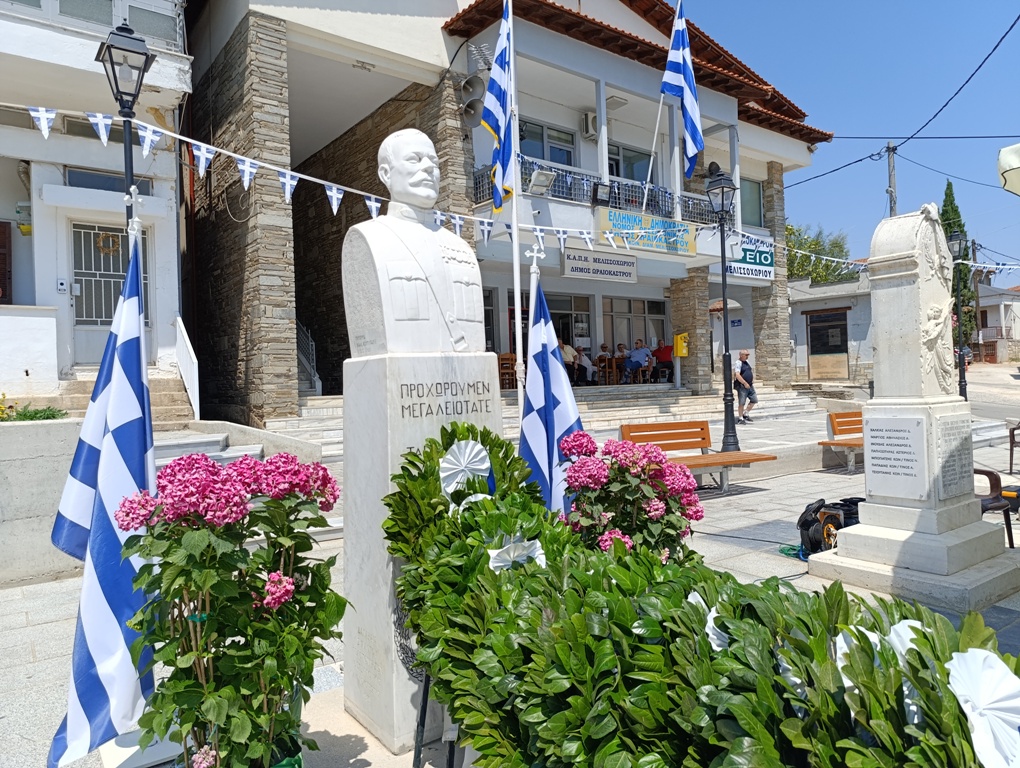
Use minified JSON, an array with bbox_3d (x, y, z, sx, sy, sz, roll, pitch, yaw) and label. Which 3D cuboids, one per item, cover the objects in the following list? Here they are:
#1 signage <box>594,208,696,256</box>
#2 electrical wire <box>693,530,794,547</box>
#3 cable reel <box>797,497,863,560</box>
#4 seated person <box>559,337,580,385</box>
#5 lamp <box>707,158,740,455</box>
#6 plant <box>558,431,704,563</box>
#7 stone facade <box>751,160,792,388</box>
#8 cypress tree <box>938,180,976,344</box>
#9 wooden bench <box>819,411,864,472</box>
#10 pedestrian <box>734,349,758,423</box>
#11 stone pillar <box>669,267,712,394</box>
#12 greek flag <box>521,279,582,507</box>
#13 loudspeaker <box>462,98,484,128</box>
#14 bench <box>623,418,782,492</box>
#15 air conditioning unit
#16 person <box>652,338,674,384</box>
[{"bbox_3d":[2.988,-3.204,14.528,3.056,0.740,0.140,-2,0,-37],"label":"signage"},{"bbox_3d":[2.175,1.453,6.402,0.030,0.020,1.018,-2,0,-44],"label":"electrical wire"},{"bbox_3d":[2.801,1.258,5.950,0.420,0.470,0.420,-2,0,-35],"label":"cable reel"},{"bbox_3d":[1.480,-0.550,16.600,0.620,1.220,0.800,-2,0,-27],"label":"seated person"},{"bbox_3d":[2.923,-0.996,9.206,0.330,3.823,0.330,-2,0,-33],"label":"lamp"},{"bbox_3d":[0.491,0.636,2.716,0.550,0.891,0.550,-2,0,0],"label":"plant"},{"bbox_3d":[7.953,-3.268,20.846,0.660,6.844,0.830,-2,0,-38],"label":"stone facade"},{"bbox_3d":[30.127,-8.048,46.049,2.900,11.561,2.900,-2,0,0],"label":"cypress tree"},{"bbox_3d":[5.920,0.898,10.750,2.050,0.860,0.820,-2,0,-22],"label":"wooden bench"},{"bbox_3d":[5.337,0.064,15.349,0.520,1.681,0.520,-2,0,22],"label":"pedestrian"},{"bbox_3d":[4.880,-1.385,18.419,0.600,3.321,0.870,-2,0,-38],"label":"stone pillar"},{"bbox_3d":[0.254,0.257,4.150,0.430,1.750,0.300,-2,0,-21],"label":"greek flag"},{"bbox_3d":[-0.789,-5.147,12.920,0.540,0.540,0.460,-2,18,-38],"label":"loudspeaker"},{"bbox_3d":[2.199,0.883,8.165,2.070,0.789,0.744,-2,0,-30],"label":"bench"},{"bbox_3d":[1.983,-5.939,15.711,0.770,0.540,0.290,-2,0,-38],"label":"air conditioning unit"},{"bbox_3d":[4.225,-0.627,18.804,0.620,1.215,0.750,-2,0,12],"label":"person"}]

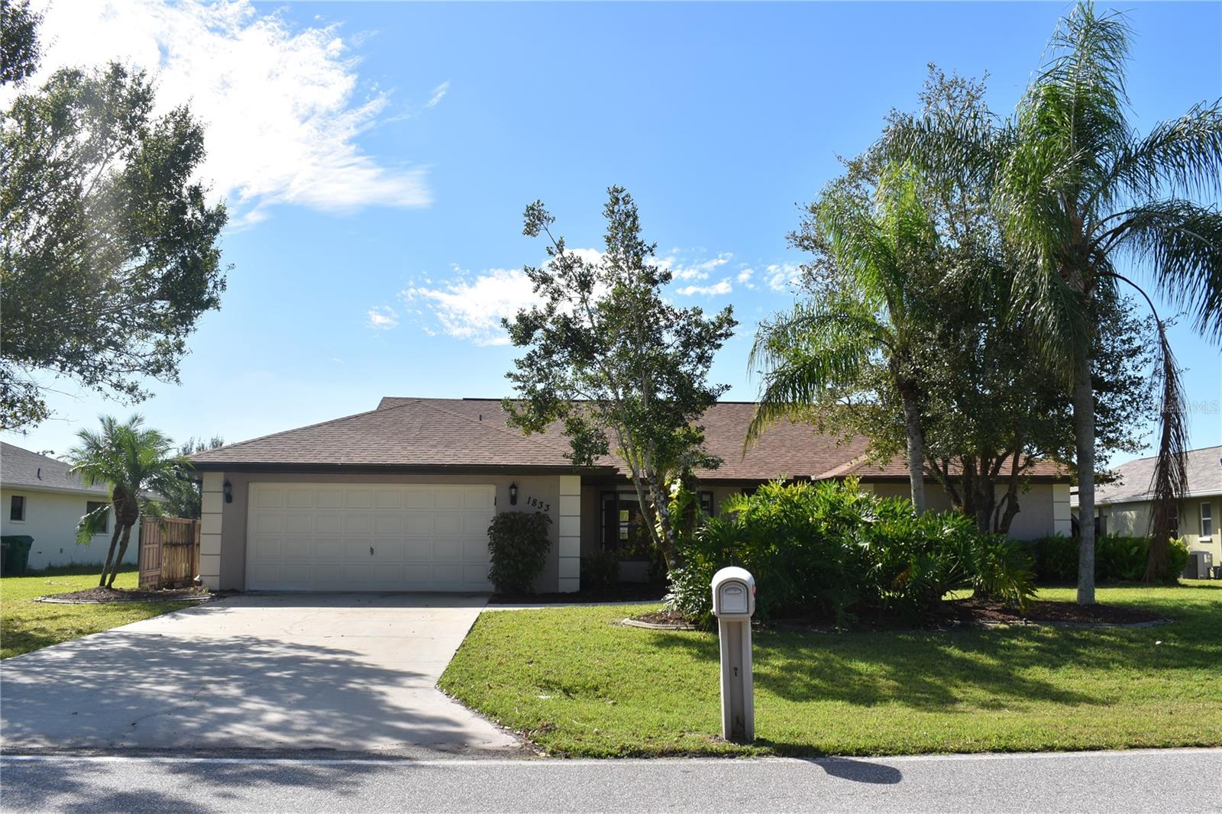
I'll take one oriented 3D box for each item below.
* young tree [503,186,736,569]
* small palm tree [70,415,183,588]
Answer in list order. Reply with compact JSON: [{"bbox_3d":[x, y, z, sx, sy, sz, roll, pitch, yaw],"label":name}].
[{"bbox_3d":[0.182,-0.228,17.768,3.853,7.151,3.700,1,-6,-3],"label":"young tree"},{"bbox_3d":[-9.657,1.883,21.177,2.325,3.437,2.325,1,-6,-3],"label":"small palm tree"}]

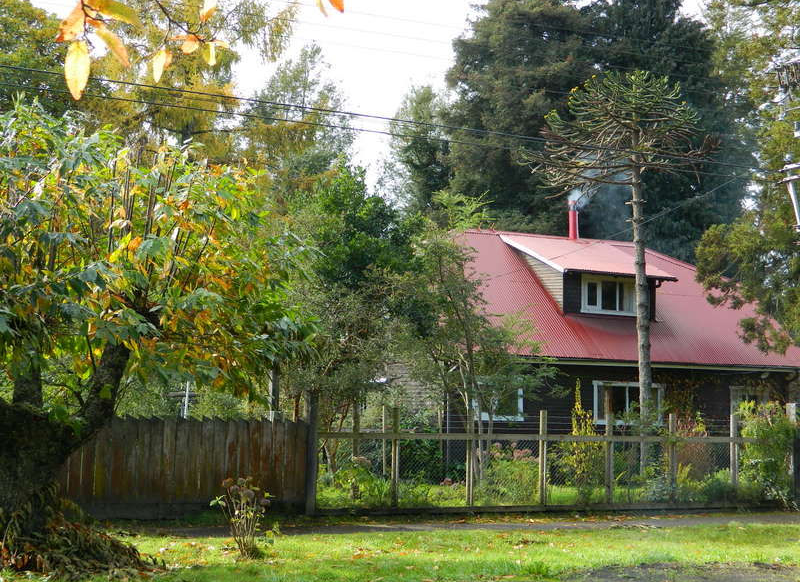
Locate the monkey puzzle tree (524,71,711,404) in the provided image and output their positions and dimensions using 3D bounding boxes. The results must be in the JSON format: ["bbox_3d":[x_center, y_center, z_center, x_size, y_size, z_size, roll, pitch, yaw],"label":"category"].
[{"bbox_3d":[4.905,-0.389,29.487,4.208,9.322,4.100,1,-5,0],"label":"monkey puzzle tree"}]

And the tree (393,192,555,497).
[{"bbox_3d":[1.384,0.976,25.170,3.095,5.821,3.000,1,-5,0],"label":"tree"}]

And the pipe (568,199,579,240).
[{"bbox_3d":[4.952,-2.045,37.653,0.250,1.154,0.250,1,-5,0],"label":"pipe"}]

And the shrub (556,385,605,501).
[{"bbox_3d":[3.234,2.727,23.598,0.860,2.136,0.850,1,-5,0],"label":"shrub"}]

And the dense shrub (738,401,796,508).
[{"bbox_3d":[6.901,3.061,24.691,1.087,1.973,1.050,1,-5,0],"label":"dense shrub"}]

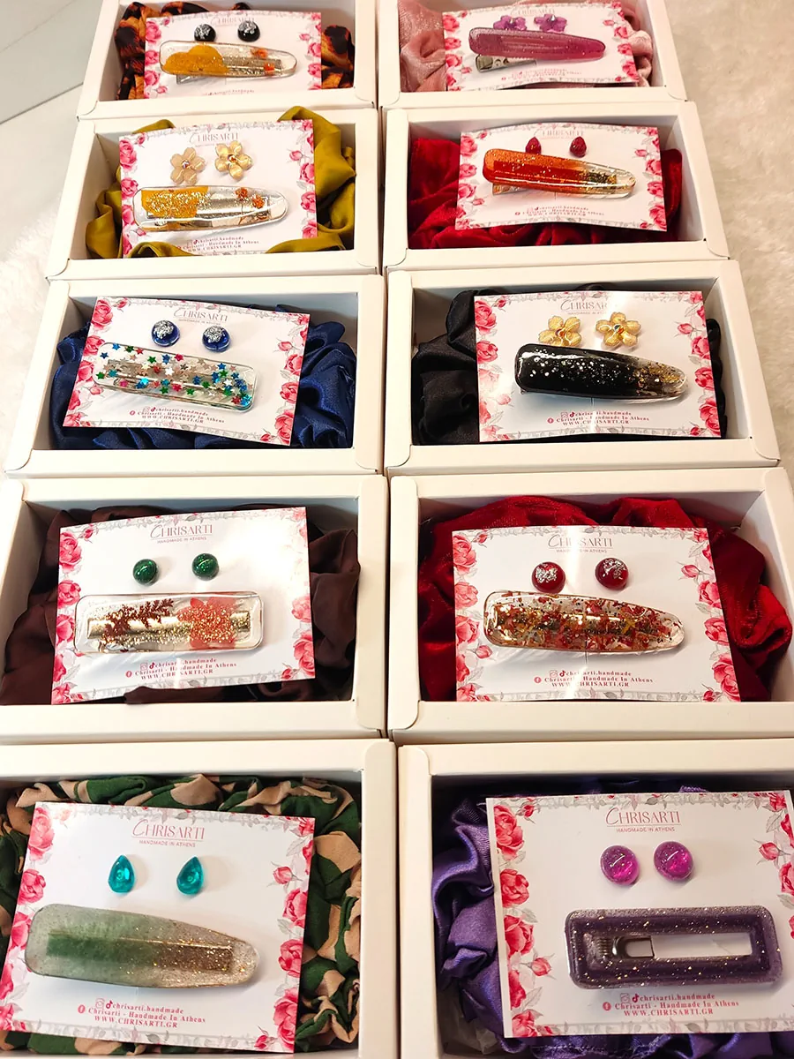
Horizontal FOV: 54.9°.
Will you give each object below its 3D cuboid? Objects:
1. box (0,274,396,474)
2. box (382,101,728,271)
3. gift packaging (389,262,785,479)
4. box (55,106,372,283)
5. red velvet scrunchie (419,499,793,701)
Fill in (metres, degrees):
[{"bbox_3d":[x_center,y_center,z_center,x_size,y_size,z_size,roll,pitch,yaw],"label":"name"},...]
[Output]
[{"bbox_3d":[-0.078,-0.058,0.336,0.148,0.044,0.095,0,67,2],"label":"box"},{"bbox_3d":[0.069,-0.150,0.368,0.148,0.044,0.095,-1,67,2],"label":"box"},{"bbox_3d":[0.071,-0.060,0.330,0.148,0.044,0.095,-1,67,2],"label":"gift packaging"},{"bbox_3d":[-0.081,-0.148,0.374,0.148,0.044,0.095,-1,67,2],"label":"box"},{"bbox_3d":[0.072,0.030,0.290,0.124,0.035,0.074,-1,67,2],"label":"red velvet scrunchie"}]

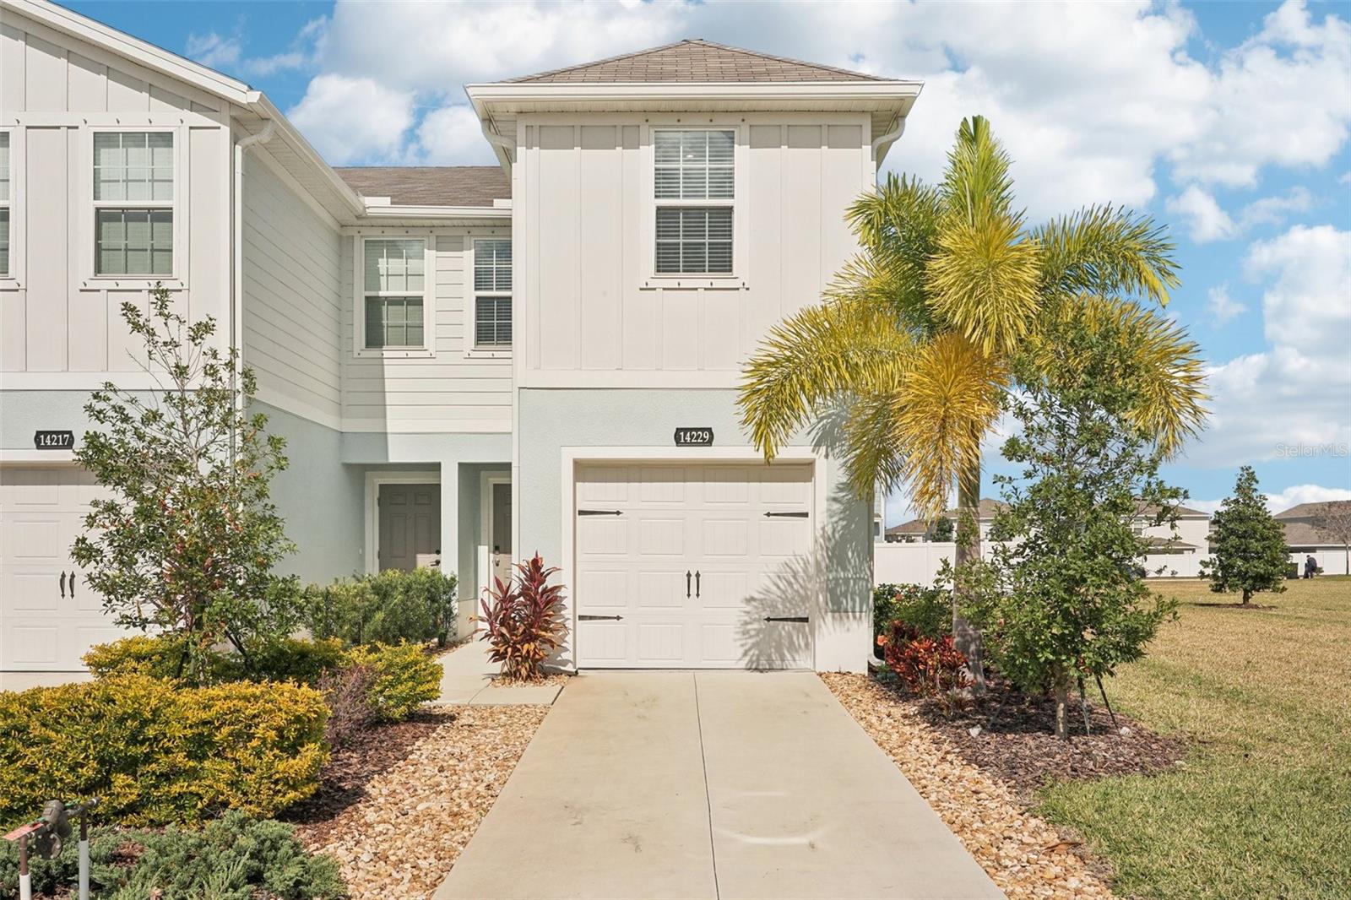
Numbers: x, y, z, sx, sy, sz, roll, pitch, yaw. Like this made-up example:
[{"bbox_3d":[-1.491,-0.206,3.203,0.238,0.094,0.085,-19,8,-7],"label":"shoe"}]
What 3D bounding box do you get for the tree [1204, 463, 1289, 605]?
[{"bbox_3d":[12.562,1.885,24.000,1.930,3.060,1.900,0,-3,0],"label":"tree"}]

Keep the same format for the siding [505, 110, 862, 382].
[{"bbox_3d":[0.186,-2.007,10.950,3.600,2.760,0.140,0,-3,0],"label":"siding"}]

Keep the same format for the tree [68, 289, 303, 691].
[{"bbox_3d":[-4.146,0.321,9.200,1.900,3.450,1.800,0,-3,0],"label":"tree"}]

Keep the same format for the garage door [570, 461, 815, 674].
[{"bbox_3d":[0.194,1.184,11.100,2.450,2.120,0.100,0,-3,0],"label":"garage door"}]

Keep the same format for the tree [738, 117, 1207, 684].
[{"bbox_3d":[2.704,-0.442,9.900,4.200,5.150,3.700,0,-3,0],"label":"tree"}]

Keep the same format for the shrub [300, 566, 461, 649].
[{"bbox_3d":[-3.525,1.891,13.000,1.850,0.950,0.900,0,-3,0],"label":"shrub"}]

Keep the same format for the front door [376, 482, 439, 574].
[{"bbox_3d":[-3.823,1.522,15.700,0.920,2.040,0.070,0,-3,0],"label":"front door"}]

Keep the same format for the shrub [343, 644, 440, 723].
[{"bbox_3d":[-2.271,1.858,8.750,0.800,0.650,0.750,0,-3,0],"label":"shrub"}]

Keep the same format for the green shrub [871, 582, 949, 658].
[{"bbox_3d":[2.503,1.872,11.700,0.950,0.930,0.920,0,-3,0],"label":"green shrub"}]

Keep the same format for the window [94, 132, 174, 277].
[{"bbox_3d":[-5.480,-2.485,11.000,0.820,1.480,0.110,0,-3,0],"label":"window"}]

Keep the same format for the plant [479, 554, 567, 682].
[{"bbox_3d":[-1.465,1.611,10.450,0.850,1.230,0.780,0,-3,0],"label":"plant"}]

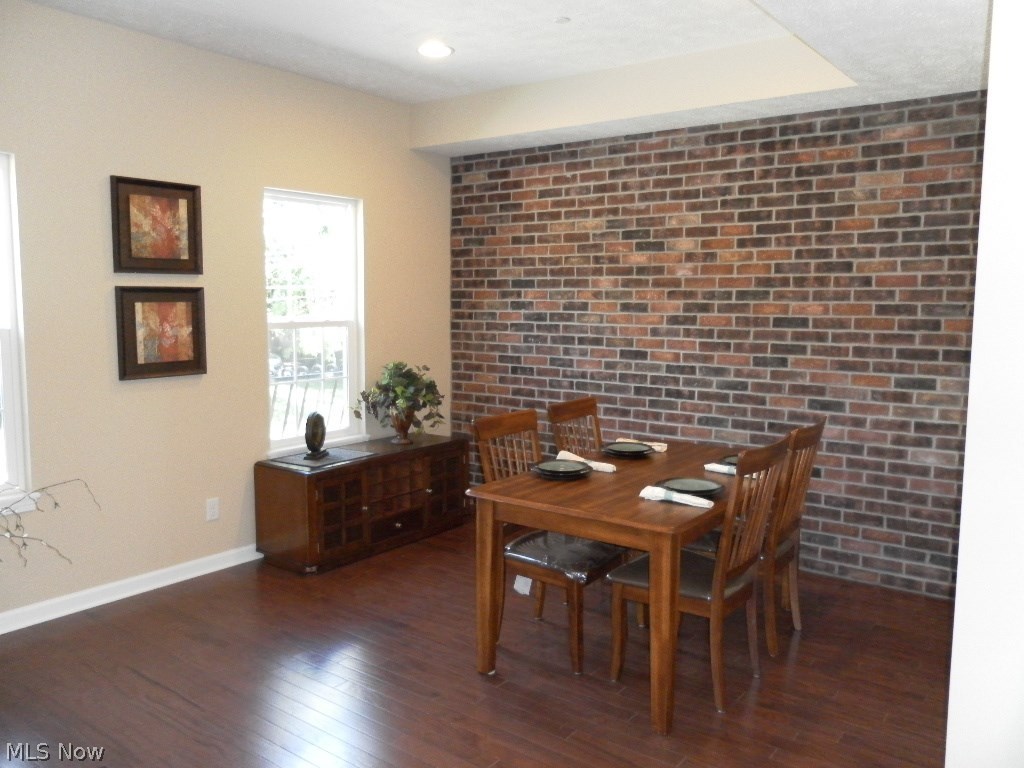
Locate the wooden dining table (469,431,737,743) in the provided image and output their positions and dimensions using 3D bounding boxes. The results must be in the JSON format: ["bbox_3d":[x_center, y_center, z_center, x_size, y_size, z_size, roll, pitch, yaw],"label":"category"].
[{"bbox_3d":[0.626,0.744,3.558,0.910,0.738,1.510,5,8,37],"label":"wooden dining table"}]

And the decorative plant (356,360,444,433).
[{"bbox_3d":[-0.703,0.135,5.196,0.480,0.520,0.530,5,8,37],"label":"decorative plant"}]

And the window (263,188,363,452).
[{"bbox_3d":[-1.181,-0.373,4.955,0.100,1.500,0.745,5,8,37],"label":"window"}]

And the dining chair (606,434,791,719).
[{"bbox_3d":[0.703,0.670,3.174,0.545,0.966,0.470,5,8,37],"label":"dining chair"}]

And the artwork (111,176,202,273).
[{"bbox_3d":[-1.735,-0.768,4.082,0.035,0.448,0.466,5,8,37],"label":"artwork"}]

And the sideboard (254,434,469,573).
[{"bbox_3d":[-0.847,0.676,5.083,0.440,0.535,1.400,5,8,37],"label":"sideboard"}]

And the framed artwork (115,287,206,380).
[{"bbox_3d":[-1.738,-0.255,4.136,0.035,0.448,0.466,5,8,37],"label":"framed artwork"}]

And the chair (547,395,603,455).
[{"bbox_3d":[0.499,0.583,3.995,0.550,0.966,0.470,5,8,37],"label":"chair"}]

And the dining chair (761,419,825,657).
[{"bbox_3d":[1.029,0.623,3.646,0.550,0.966,0.470,5,8,37],"label":"dining chair"}]

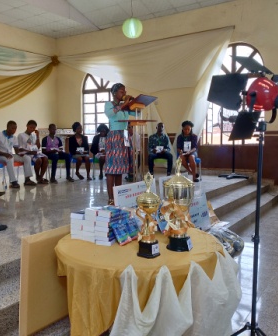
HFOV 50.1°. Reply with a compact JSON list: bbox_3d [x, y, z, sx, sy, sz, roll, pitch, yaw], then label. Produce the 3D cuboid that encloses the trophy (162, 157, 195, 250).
[{"bbox_3d":[0.190,0.164,1.395,0.160,0.430,0.150,0,3,0],"label":"trophy"}]

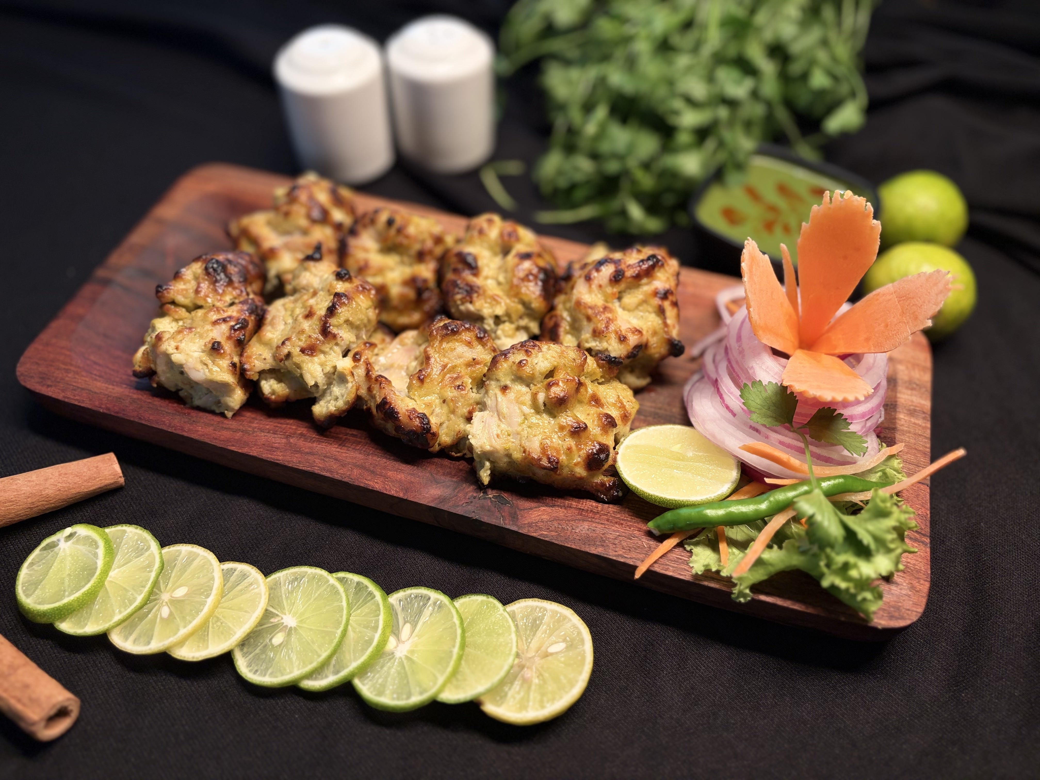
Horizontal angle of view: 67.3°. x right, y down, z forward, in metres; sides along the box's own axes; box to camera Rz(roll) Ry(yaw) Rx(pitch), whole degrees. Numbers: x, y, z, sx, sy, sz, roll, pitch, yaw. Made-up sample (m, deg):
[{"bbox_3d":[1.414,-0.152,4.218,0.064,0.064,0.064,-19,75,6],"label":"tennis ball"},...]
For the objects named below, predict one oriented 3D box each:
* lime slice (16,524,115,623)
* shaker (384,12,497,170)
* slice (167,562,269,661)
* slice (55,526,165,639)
[{"bbox_3d":[-0.154,0.061,0.263,0.035,0.005,0.035,-7,53,10],"label":"lime slice"},{"bbox_3d":[-0.041,-0.159,0.416,0.056,0.070,0.056,2,54,0],"label":"shaker"},{"bbox_3d":[-0.100,0.071,0.255,0.036,0.003,0.036,-6,44,9],"label":"slice"},{"bbox_3d":[-0.152,0.069,0.286,0.042,0.004,0.042,-2,53,6],"label":"slice"}]

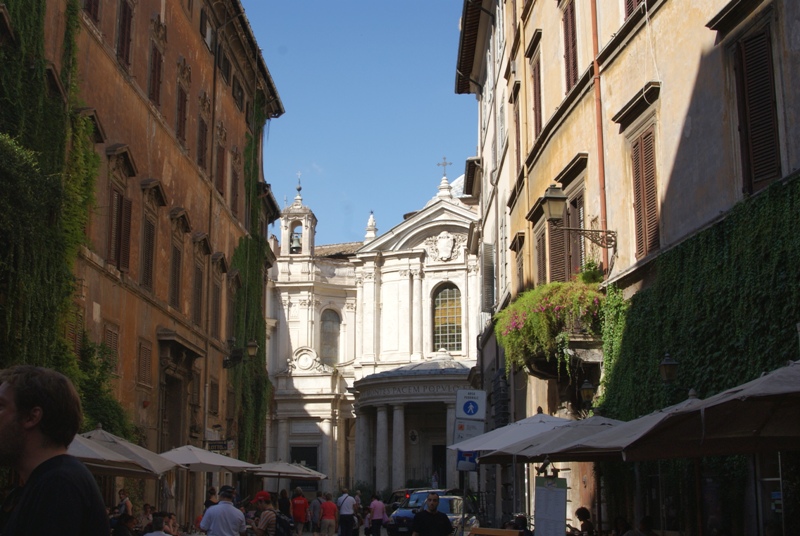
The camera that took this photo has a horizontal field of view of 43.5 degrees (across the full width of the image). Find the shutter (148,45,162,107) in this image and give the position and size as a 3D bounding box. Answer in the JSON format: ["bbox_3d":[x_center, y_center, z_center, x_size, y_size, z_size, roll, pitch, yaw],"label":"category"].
[{"bbox_3d":[-7.917,-6.262,32.608,0.060,1.831,1.136,-1,-13,3],"label":"shutter"}]

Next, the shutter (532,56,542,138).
[{"bbox_3d":[3.514,-4.267,25.747,0.080,2.150,0.941,1,-12,-5],"label":"shutter"}]

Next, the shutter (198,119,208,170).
[{"bbox_3d":[-7.605,-4.815,38.794,0.060,1.918,1.146,-1,-13,3],"label":"shutter"}]

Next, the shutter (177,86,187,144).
[{"bbox_3d":[-7.763,-5.438,35.633,0.060,1.868,1.110,-1,-13,3],"label":"shutter"}]

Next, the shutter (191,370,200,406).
[{"bbox_3d":[-7.466,4.492,36.951,0.080,1.142,1.057,-1,-12,2],"label":"shutter"}]

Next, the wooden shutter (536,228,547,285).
[{"bbox_3d":[3.521,0.182,24.983,0.080,2.150,1.031,1,-12,-5],"label":"wooden shutter"}]

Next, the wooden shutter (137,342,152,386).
[{"bbox_3d":[-7.892,2.962,31.023,0.060,1.185,1.159,-1,-13,3],"label":"wooden shutter"}]

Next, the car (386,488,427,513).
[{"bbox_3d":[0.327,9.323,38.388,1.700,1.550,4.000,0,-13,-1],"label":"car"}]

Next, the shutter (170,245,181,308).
[{"bbox_3d":[-7.749,0.307,34.618,0.060,2.005,1.157,-1,-13,3],"label":"shutter"}]

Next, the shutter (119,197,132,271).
[{"bbox_3d":[-7.774,-0.916,28.514,0.080,2.058,0.512,-3,-12,13],"label":"shutter"}]

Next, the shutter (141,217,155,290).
[{"bbox_3d":[-7.730,-0.456,30.938,0.080,2.028,1.006,-1,-12,2],"label":"shutter"}]

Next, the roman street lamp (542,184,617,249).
[{"bbox_3d":[3.493,-0.994,19.394,1.423,1.237,0.420,1,-12,-8],"label":"roman street lamp"}]

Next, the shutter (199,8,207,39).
[{"bbox_3d":[-7.554,-9.407,38.564,0.080,0.888,0.595,-2,-12,8],"label":"shutter"}]

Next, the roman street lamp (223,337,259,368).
[{"bbox_3d":[-6.636,3.580,42.009,1.400,1.221,0.440,-1,-12,2],"label":"roman street lamp"}]

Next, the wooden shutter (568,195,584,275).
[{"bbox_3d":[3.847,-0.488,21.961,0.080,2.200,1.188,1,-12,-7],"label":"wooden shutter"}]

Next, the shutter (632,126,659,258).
[{"bbox_3d":[4.391,-1.341,17.995,0.080,2.203,0.992,2,-12,-9],"label":"shutter"}]

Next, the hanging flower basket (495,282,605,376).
[{"bbox_3d":[3.100,1.366,21.362,1.250,1.500,4.000,1,-13,-5],"label":"hanging flower basket"}]

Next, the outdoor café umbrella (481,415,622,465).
[{"bbox_3d":[2.894,3.507,14.380,3.000,2.800,3.000,2,-13,-7],"label":"outdoor café umbrella"}]

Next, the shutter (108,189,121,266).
[{"bbox_3d":[-7.851,-1.092,27.614,0.080,2.015,0.714,-1,-12,2],"label":"shutter"}]

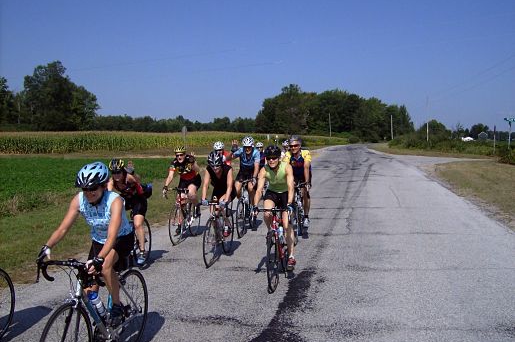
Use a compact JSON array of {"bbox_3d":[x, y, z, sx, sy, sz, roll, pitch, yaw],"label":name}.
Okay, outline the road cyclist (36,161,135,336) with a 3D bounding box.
[{"bbox_3d":[-1.128,0.619,3.904,0.520,1.405,0.950,1,3,11],"label":"road cyclist"}]

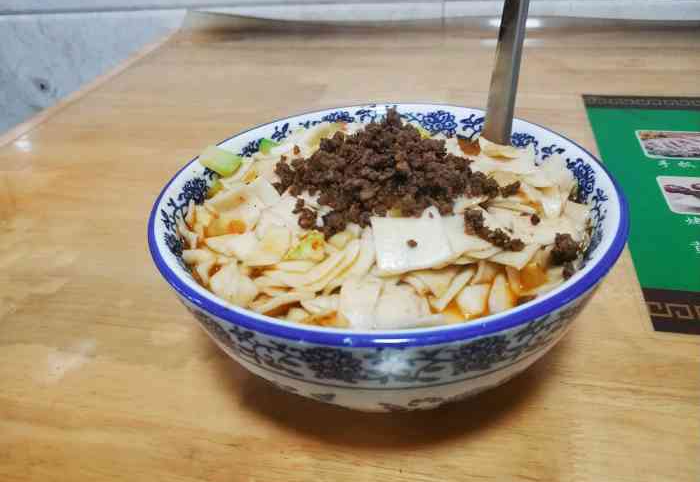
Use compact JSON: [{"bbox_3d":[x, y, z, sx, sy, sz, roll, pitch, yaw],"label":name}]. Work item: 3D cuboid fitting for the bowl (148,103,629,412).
[{"bbox_3d":[0.017,0.011,0.273,0.205,0.088,0.205,-4,34,0],"label":"bowl"}]

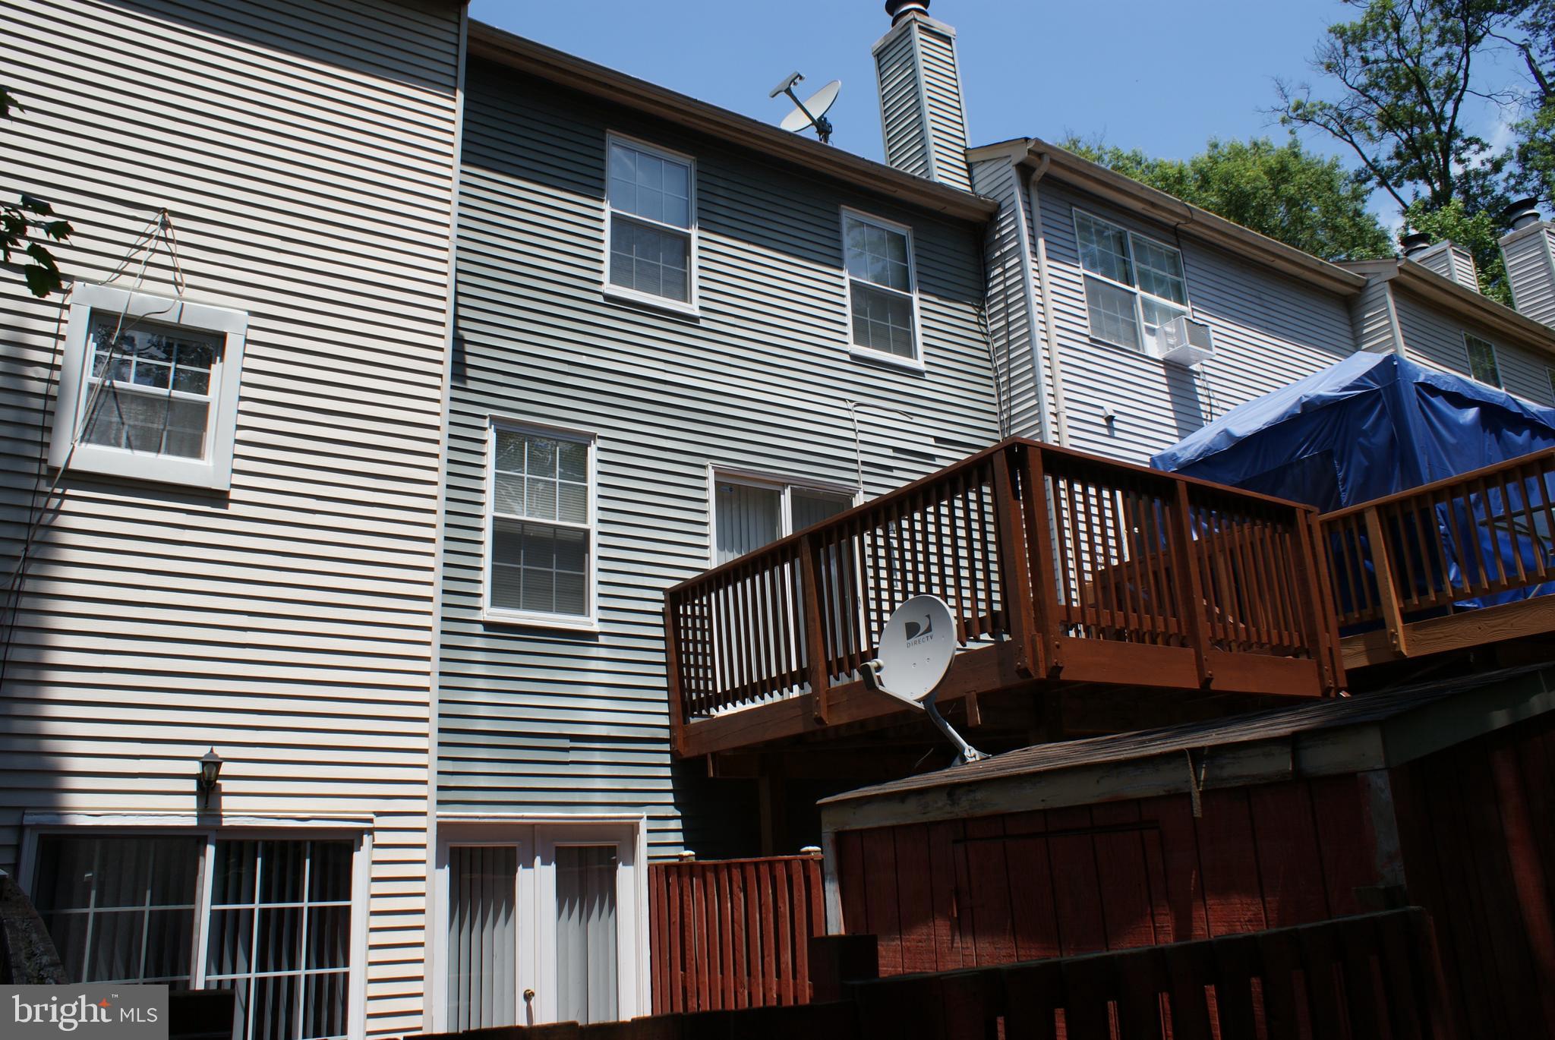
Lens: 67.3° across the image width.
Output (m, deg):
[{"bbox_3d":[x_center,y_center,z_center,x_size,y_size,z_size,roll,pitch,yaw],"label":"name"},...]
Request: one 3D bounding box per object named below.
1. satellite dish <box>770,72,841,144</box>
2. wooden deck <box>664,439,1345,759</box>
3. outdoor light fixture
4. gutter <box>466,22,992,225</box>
[{"bbox_3d":[0.292,-4.184,11.936,0.790,0.700,0.620,-19,-23,41],"label":"satellite dish"},{"bbox_3d":[1.459,0.852,8.409,2.962,1.282,3.797,8,-20,-32],"label":"wooden deck"},{"bbox_3d":[-3.181,1.438,6.546,0.140,0.350,0.190,8,-20,-32],"label":"outdoor light fixture"},{"bbox_3d":[-0.112,-3.666,11.108,5.907,0.168,0.178,8,-20,-32],"label":"gutter"}]

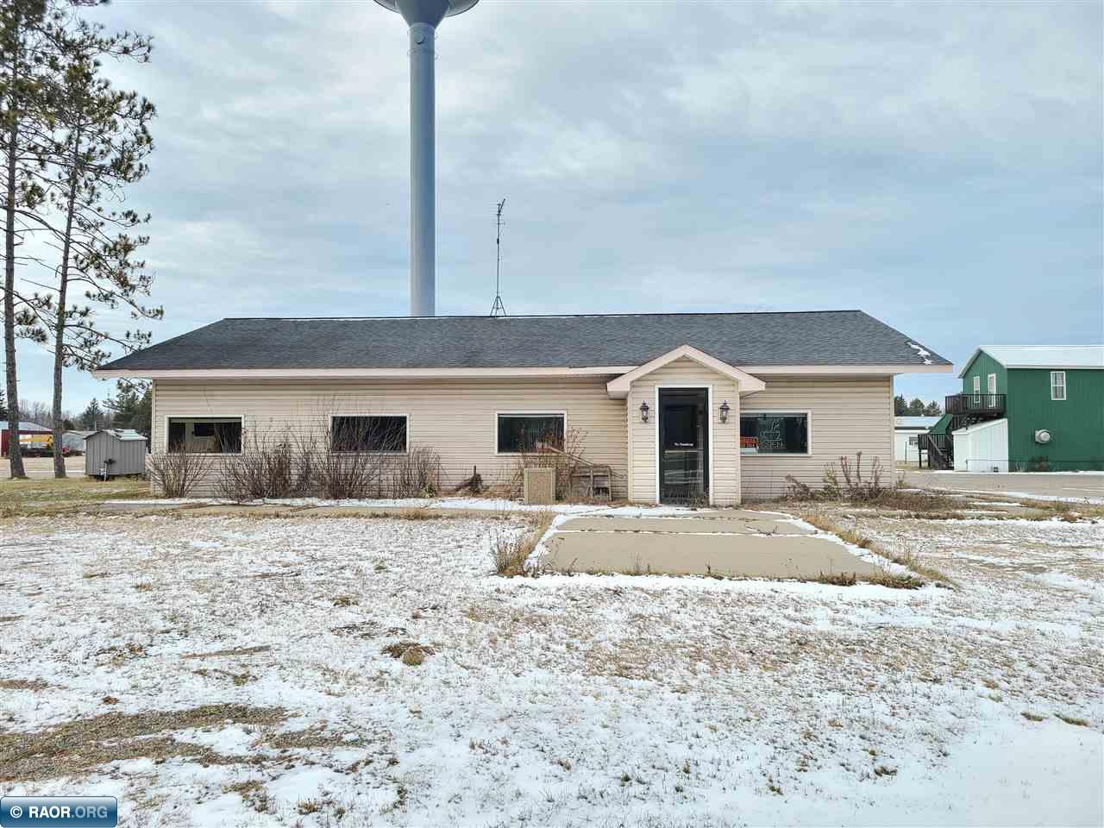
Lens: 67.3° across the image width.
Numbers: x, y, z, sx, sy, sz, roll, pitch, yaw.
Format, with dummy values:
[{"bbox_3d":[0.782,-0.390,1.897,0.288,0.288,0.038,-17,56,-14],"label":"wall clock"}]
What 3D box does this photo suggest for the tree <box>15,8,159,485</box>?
[{"bbox_3d":[-16.866,-6.163,30.000,4.993,16.850,4.681,0,-2,5],"label":"tree"}]

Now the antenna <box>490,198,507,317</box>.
[{"bbox_3d":[-1.514,-4.405,23.400,0.438,3.335,0.500,0,-2,5],"label":"antenna"}]

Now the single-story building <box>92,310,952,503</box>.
[{"bbox_3d":[-0.573,-0.475,22.465,18.076,4.727,13.923,0,-2,5],"label":"single-story building"}]

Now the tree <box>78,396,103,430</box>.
[{"bbox_3d":[-58.376,1.311,105.000,3.276,7.208,3.276,0,-2,5],"label":"tree"}]

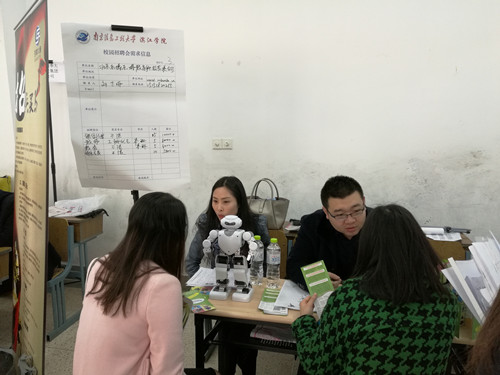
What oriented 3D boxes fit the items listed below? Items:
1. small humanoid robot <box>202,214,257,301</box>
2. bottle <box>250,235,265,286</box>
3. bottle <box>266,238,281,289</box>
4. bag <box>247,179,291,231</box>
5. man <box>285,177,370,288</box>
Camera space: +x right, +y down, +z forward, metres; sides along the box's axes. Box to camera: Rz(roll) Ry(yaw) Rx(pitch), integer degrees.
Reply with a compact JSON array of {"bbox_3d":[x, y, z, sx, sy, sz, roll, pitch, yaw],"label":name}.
[{"bbox_3d":[-0.086,0.313,1.770,0.235,0.388,0.128,2,11,12],"label":"small humanoid robot"},{"bbox_3d":[0.037,0.357,1.916,0.066,0.245,0.066,2,11,11],"label":"bottle"},{"bbox_3d":[0.117,0.364,1.883,0.066,0.245,0.066,2,11,11],"label":"bottle"},{"bbox_3d":[0.114,0.110,2.876,0.360,0.357,0.170,3,12,14],"label":"bag"},{"bbox_3d":[0.410,0.553,1.995,0.540,1.300,0.720,0,11,0],"label":"man"}]

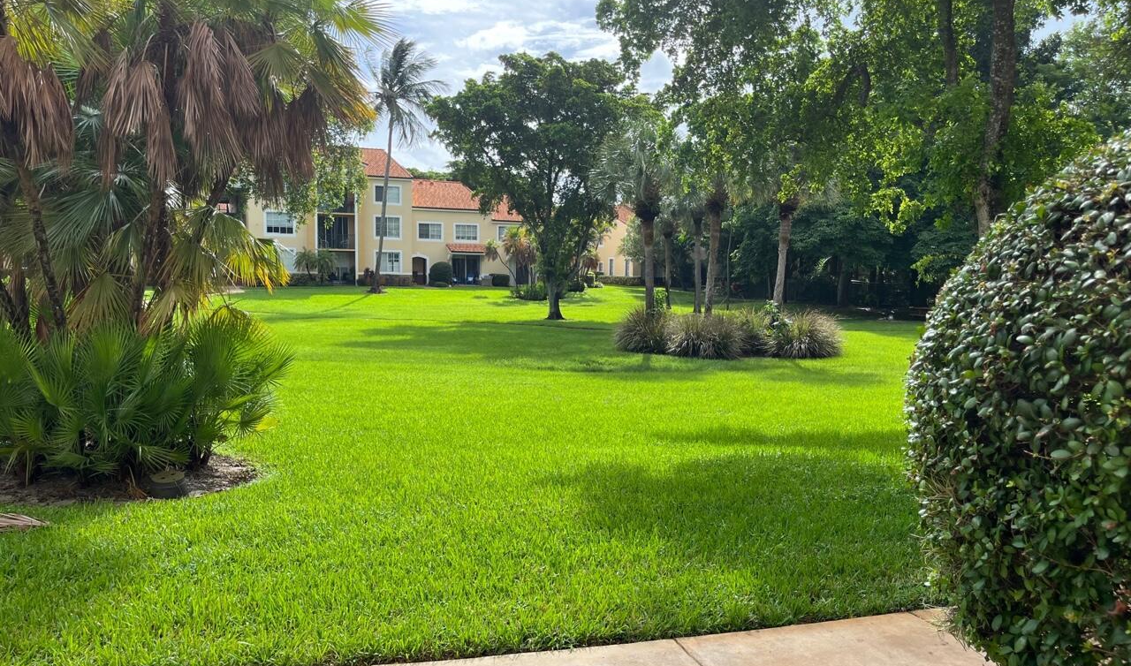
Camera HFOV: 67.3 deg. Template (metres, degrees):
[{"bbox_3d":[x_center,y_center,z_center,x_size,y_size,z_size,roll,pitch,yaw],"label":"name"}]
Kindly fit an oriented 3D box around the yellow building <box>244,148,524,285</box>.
[{"bbox_3d":[-15.600,-9.600,72.000,23.000,11.300,11.500,-1,4,-21],"label":"yellow building"}]

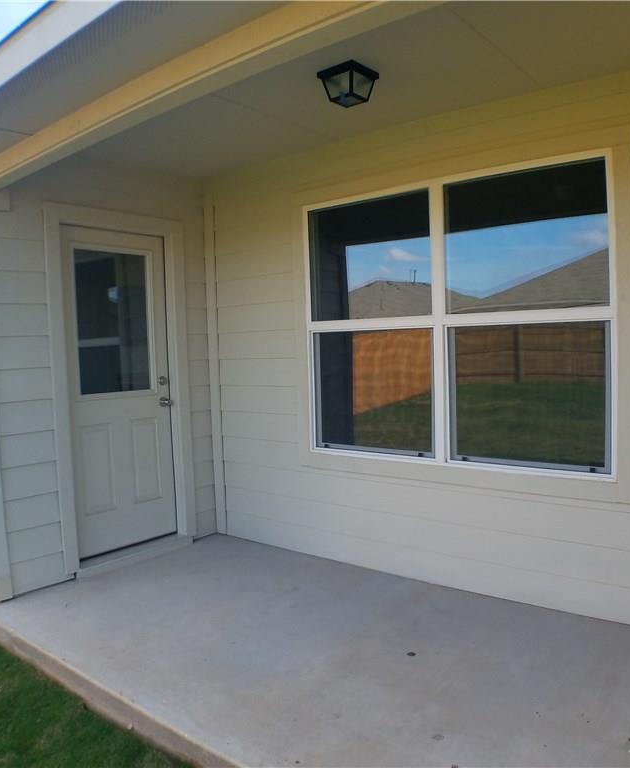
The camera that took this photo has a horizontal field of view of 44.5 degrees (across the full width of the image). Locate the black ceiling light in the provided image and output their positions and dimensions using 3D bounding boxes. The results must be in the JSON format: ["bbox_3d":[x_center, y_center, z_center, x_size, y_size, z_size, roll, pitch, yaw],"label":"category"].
[{"bbox_3d":[0.149,-1.300,3.370,0.190,0.127,0.190,1,5,41],"label":"black ceiling light"}]

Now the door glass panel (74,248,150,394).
[{"bbox_3d":[-1.232,-0.377,4.724,0.030,0.862,0.515,1,5,40],"label":"door glass panel"}]

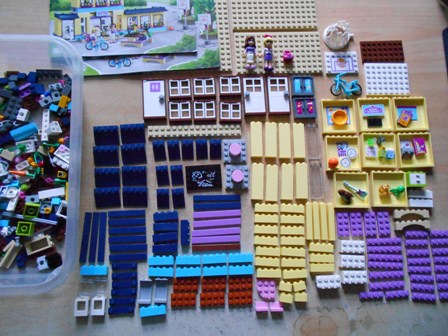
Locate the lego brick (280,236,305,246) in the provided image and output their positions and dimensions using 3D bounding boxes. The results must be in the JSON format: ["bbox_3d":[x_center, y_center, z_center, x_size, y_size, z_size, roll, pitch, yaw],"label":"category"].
[{"bbox_3d":[0.092,0.098,0.454,0.032,0.008,0.011,2,82,-2],"label":"lego brick"}]

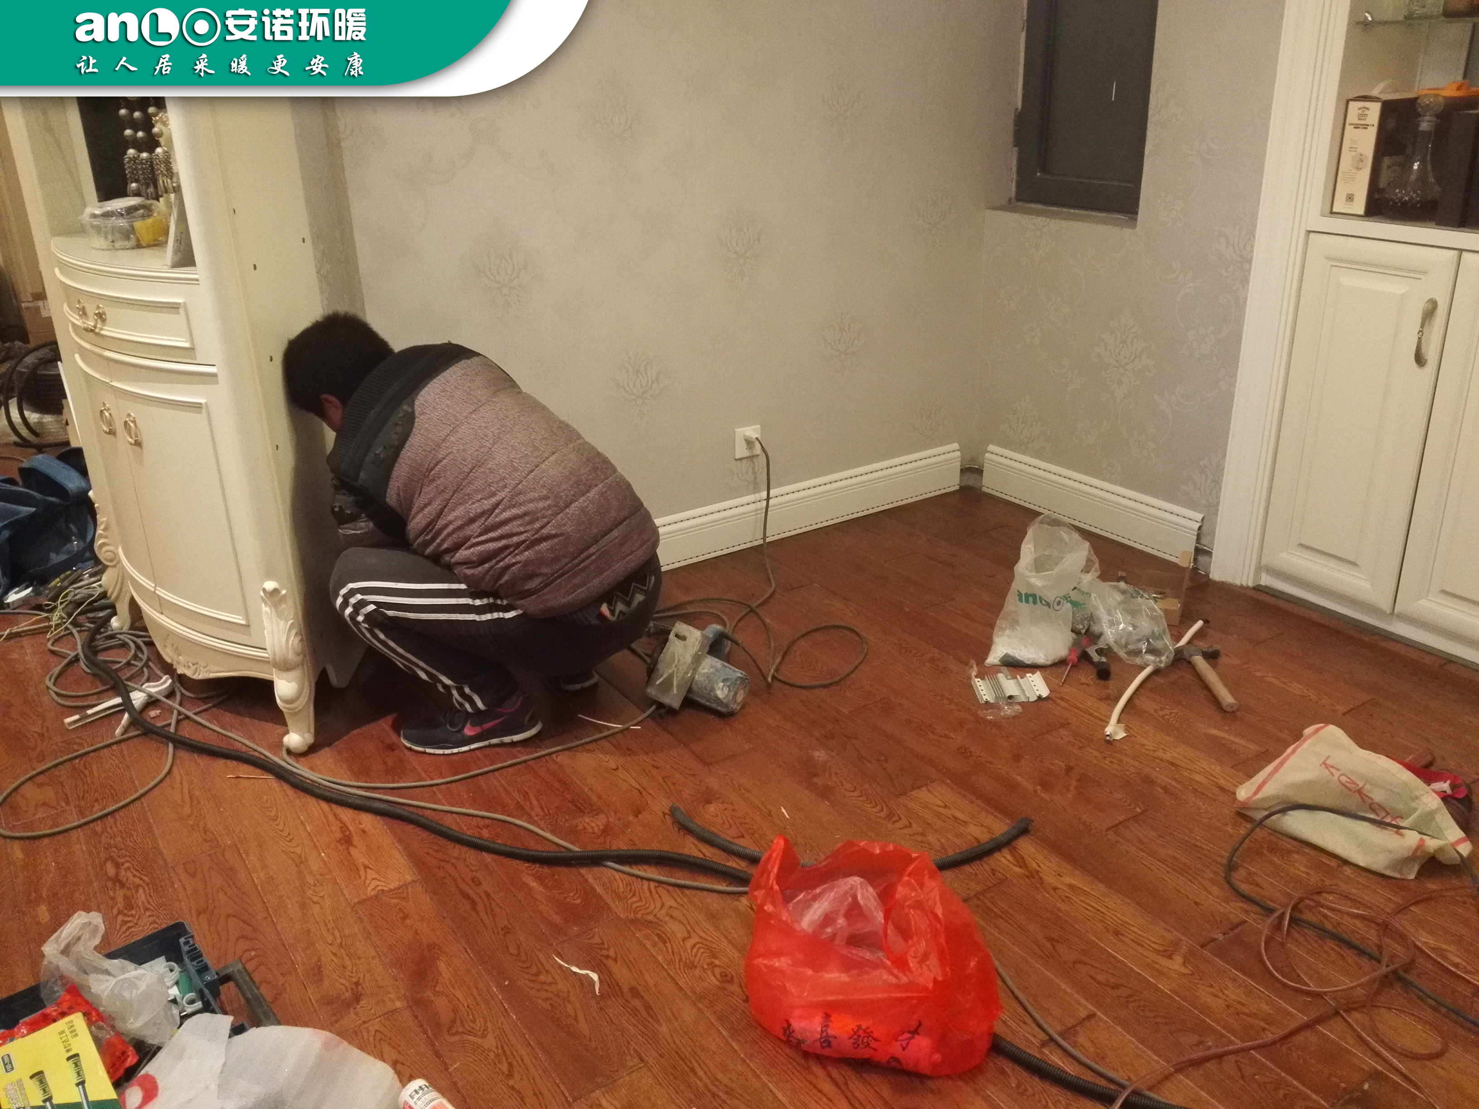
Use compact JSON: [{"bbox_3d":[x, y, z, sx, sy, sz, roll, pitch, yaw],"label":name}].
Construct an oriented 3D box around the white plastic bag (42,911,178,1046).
[{"bbox_3d":[-0.897,0.611,1.775,0.160,0.150,0.150,-10,24,-19],"label":"white plastic bag"}]

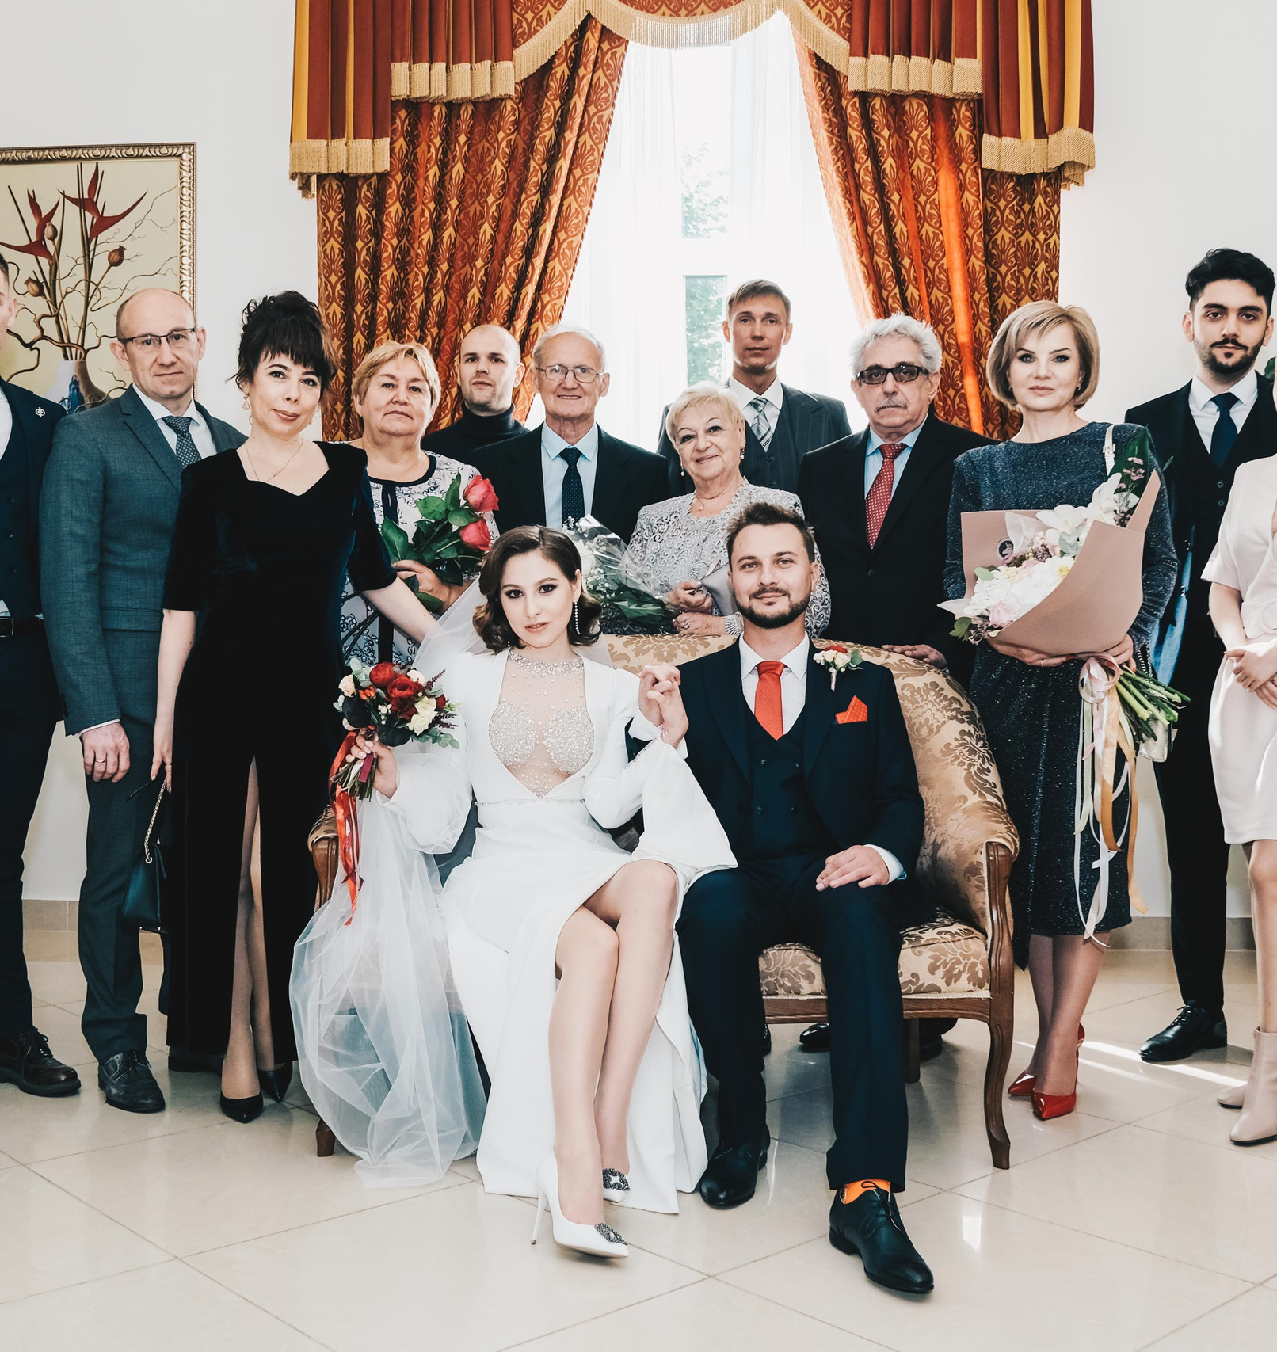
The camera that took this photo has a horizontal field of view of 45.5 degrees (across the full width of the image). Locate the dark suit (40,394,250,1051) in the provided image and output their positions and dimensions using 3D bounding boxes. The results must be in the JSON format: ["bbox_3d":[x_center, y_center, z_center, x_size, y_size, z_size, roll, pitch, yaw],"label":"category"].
[{"bbox_3d":[-1.110,0.100,3.410,0.500,1.480,0.320,0,0,-34],"label":"dark suit"}]

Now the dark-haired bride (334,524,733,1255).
[{"bbox_3d":[-0.195,0.305,2.780,0.730,1.210,0.800,0,0,-6],"label":"dark-haired bride"}]

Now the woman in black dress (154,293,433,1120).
[{"bbox_3d":[-0.750,0.040,3.300,0.600,1.760,0.380,0,0,-12],"label":"woman in black dress"}]

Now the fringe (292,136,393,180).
[{"bbox_3d":[-1.020,-1.775,5.200,0.345,0.147,0.100,0,0,6],"label":"fringe"}]

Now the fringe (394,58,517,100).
[{"bbox_3d":[-0.610,-1.995,5.100,0.415,0.145,0.110,0,0,3],"label":"fringe"}]

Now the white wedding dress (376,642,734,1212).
[{"bbox_3d":[-0.165,0.420,2.840,0.690,0.975,0.650,0,0,-6],"label":"white wedding dress"}]

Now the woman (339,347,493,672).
[{"bbox_3d":[-0.545,0.070,3.530,0.500,1.670,0.420,0,0,-3],"label":"woman"}]

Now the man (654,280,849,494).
[{"bbox_3d":[0.295,-0.030,3.900,0.520,1.910,0.330,0,0,3],"label":"man"}]

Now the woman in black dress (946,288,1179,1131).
[{"bbox_3d":[0.915,0.050,3.330,0.520,1.735,0.440,0,0,19],"label":"woman in black dress"}]

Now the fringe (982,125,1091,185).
[{"bbox_3d":[1.285,-1.685,4.950,0.360,0.155,0.150,0,0,4],"label":"fringe"}]

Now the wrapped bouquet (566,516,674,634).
[{"bbox_3d":[-0.055,-0.235,3.500,0.320,0.330,0.270,0,0,0],"label":"wrapped bouquet"}]

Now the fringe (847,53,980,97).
[{"bbox_3d":[0.905,-1.980,5.000,0.440,0.147,0.090,0,0,6],"label":"fringe"}]

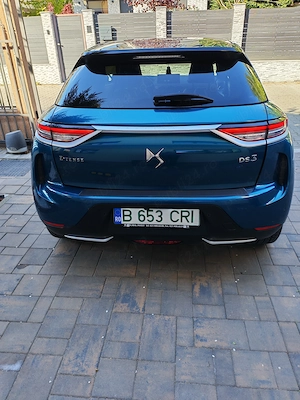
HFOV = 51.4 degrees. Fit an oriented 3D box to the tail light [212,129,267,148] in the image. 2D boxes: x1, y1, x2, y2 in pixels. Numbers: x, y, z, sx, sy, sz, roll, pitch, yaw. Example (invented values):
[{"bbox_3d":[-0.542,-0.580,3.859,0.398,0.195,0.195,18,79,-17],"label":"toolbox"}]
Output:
[{"bbox_3d":[0.509,-0.370,1.784,0.340,0.105,0.075,-5,29,-6],"label":"tail light"}]

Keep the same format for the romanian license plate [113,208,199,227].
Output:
[{"bbox_3d":[0.042,0.106,1.906,0.520,0.112,0.020,0,20,5],"label":"romanian license plate"}]

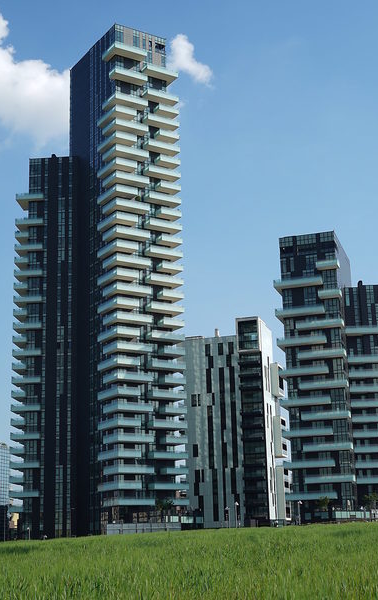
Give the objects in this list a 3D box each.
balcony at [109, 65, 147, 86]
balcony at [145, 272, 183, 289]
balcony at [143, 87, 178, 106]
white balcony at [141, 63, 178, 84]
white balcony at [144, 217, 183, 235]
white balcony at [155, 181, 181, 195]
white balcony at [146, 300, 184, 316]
[{"bbox_3d":[-16.161,-59.748,244.820,9.800,1.720,3.400,8,-17,-32],"label":"balcony"},{"bbox_3d":[-6.040,-4.540,222.990,9.100,1.570,3.400,8,-18,-32],"label":"balcony"},{"bbox_3d":[-7.380,-51.870,235.600,9.100,1.570,3.400,8,-18,-32],"label":"balcony"},{"bbox_3d":[-8.260,-58.340,238.440,9.100,1.570,5.950,8,-18,-32],"label":"white balcony"},{"bbox_3d":[-6.420,-18.060,226.590,9.100,1.570,3.400,8,-18,-32],"label":"white balcony"},{"bbox_3d":[-5.290,-28.010,230.170,5.740,1.570,3.400,8,-18,-32],"label":"white balcony"},{"bbox_3d":[-5.850,2.220,221.190,9.100,1.570,3.400,8,-18,-32],"label":"white balcony"}]

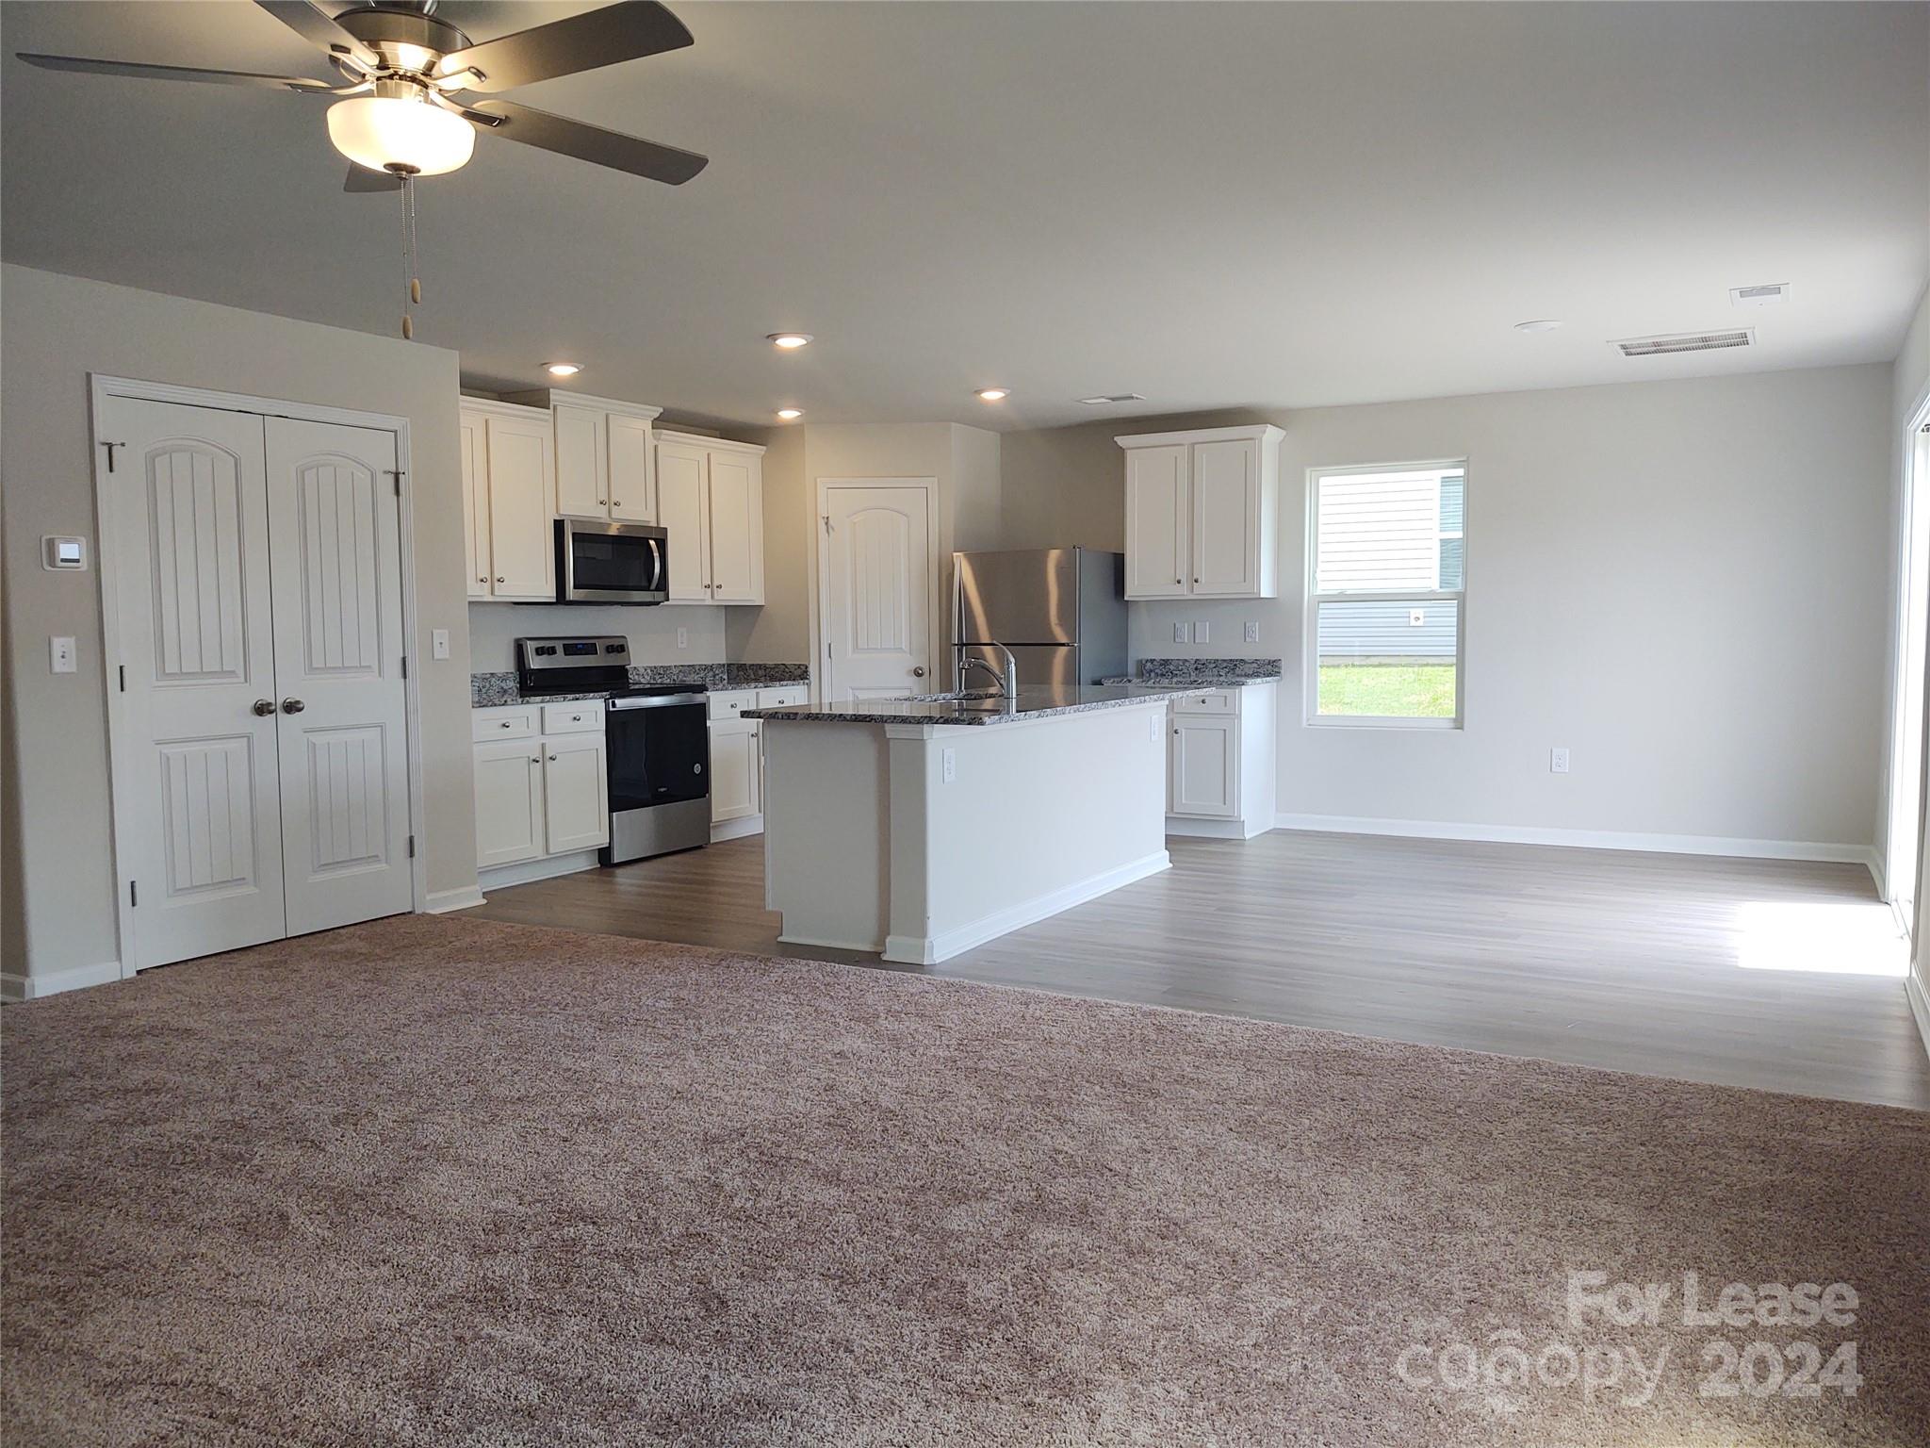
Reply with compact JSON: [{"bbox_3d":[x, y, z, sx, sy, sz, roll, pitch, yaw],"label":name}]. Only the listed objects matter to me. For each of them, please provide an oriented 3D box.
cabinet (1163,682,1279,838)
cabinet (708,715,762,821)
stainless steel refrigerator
[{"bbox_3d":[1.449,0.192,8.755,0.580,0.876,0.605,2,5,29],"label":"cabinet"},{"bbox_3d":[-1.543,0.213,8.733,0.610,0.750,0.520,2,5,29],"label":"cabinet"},{"bbox_3d":[0.479,-0.218,9.106,0.800,1.655,0.760,2,4,29],"label":"stainless steel refrigerator"}]

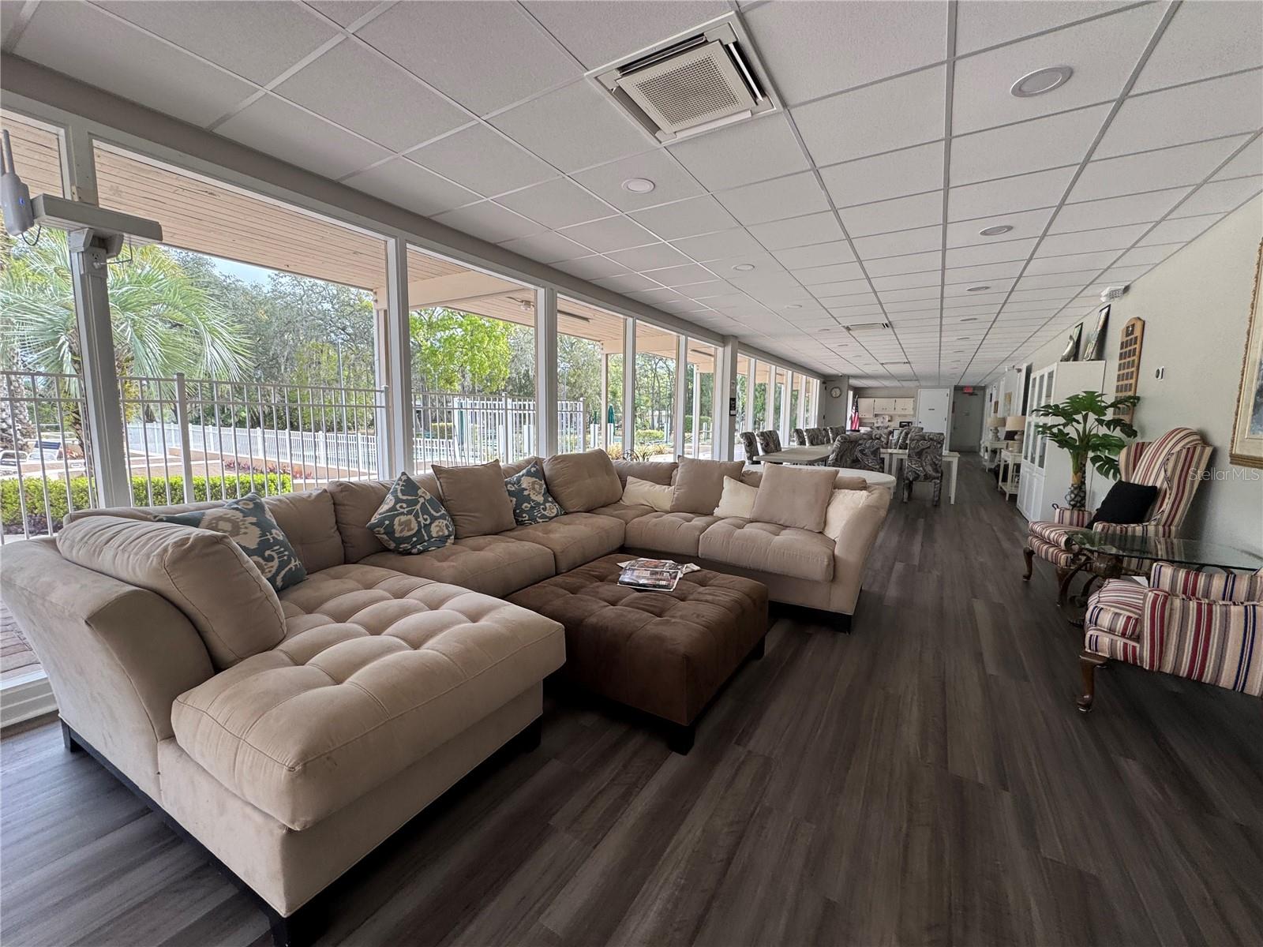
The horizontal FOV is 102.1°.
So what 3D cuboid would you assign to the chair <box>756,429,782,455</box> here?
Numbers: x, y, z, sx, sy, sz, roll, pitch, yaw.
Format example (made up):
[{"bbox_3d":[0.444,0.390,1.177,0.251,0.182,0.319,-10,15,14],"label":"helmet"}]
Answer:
[{"bbox_3d":[2.275,-0.100,7.736,0.620,1.045,0.480,5,8,35],"label":"chair"}]

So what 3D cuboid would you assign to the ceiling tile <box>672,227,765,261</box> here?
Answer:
[{"bbox_3d":[0.682,-1.773,3.986,0.603,0.024,0.606,4,7,31],"label":"ceiling tile"}]

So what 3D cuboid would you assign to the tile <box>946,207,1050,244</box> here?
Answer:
[{"bbox_3d":[2.560,-1.713,3.584,0.603,0.024,0.606,4,7,31],"label":"tile"}]

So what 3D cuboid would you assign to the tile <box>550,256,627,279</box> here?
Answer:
[{"bbox_3d":[-0.363,-1.867,4.608,0.570,0.025,0.600,5,7,30],"label":"tile"}]

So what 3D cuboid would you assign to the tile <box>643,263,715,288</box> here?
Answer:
[{"bbox_3d":[0.486,-1.883,4.859,0.595,0.020,0.595,4,7,31],"label":"tile"}]

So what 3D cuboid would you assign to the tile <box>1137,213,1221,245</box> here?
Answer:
[{"bbox_3d":[3.821,-1.715,3.593,0.310,0.020,0.595,4,7,31],"label":"tile"}]

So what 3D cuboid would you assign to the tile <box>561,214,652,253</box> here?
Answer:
[{"bbox_3d":[-0.150,-1.774,3.802,0.595,0.020,0.595,4,7,31],"label":"tile"}]

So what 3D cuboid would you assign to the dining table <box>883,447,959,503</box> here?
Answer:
[{"bbox_3d":[4.806,0.036,8.464,1.040,0.757,1.140,4,7,31],"label":"dining table"}]

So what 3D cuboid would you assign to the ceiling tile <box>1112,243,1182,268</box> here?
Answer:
[{"bbox_3d":[4.109,-1.750,4.086,0.314,0.025,0.600,5,7,30],"label":"ceiling tile"}]

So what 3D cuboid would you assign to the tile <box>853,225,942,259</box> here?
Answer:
[{"bbox_3d":[2.056,-1.767,3.925,0.595,0.020,0.595,4,7,31],"label":"tile"}]

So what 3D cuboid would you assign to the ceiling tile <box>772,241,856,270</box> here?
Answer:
[{"bbox_3d":[1.519,-1.788,4.202,0.603,0.024,0.606,4,7,31],"label":"ceiling tile"}]

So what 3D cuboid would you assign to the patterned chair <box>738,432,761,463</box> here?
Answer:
[{"bbox_3d":[1.930,-0.033,7.402,0.630,1.070,0.470,4,7,29],"label":"patterned chair"}]

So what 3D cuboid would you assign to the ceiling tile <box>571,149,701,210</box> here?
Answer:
[{"bbox_3d":[0.054,-1.681,2.962,0.595,0.020,0.595,4,7,31],"label":"ceiling tile"}]

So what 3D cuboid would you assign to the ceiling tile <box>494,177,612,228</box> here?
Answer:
[{"bbox_3d":[-0.469,-1.719,3.273,0.595,0.020,0.595,4,7,31],"label":"ceiling tile"}]

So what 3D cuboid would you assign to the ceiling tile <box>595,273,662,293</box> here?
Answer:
[{"bbox_3d":[-0.021,-1.900,5.118,0.560,0.024,0.606,4,7,31],"label":"ceiling tile"}]

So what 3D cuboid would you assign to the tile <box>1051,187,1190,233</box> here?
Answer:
[{"bbox_3d":[3.103,-1.690,3.303,0.595,0.020,0.595,4,7,31],"label":"tile"}]

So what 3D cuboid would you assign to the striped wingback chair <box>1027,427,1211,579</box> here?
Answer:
[{"bbox_3d":[3.305,0.279,3.534,0.760,1.190,0.710,3,7,19],"label":"striped wingback chair"}]

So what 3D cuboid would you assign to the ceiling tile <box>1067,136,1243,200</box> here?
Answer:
[{"bbox_3d":[2.784,-1.636,2.774,0.595,0.020,0.595,4,7,31],"label":"ceiling tile"}]

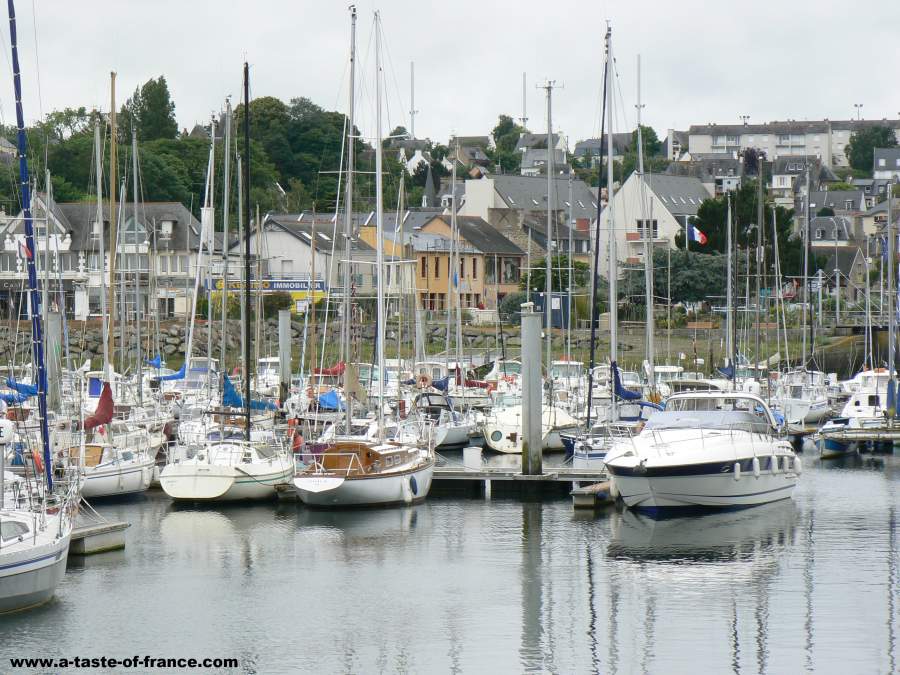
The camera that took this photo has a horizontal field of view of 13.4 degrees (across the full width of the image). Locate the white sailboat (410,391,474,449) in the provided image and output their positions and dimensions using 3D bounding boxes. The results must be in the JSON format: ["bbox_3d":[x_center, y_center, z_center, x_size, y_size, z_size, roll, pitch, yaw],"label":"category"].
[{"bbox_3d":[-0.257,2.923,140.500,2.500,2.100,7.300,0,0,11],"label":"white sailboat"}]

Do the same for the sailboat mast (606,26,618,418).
[{"bbox_3d":[4.847,-3.430,114.000,0.200,11.800,0.200,-1,0,0],"label":"sailboat mast"}]

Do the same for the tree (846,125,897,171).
[{"bbox_3d":[82.714,-37.089,750.000,9.800,9.400,9.500,0,0,0],"label":"tree"}]

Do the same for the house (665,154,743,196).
[{"bbox_3d":[37.807,-23.862,570.000,11.800,6.600,8.500,0,0,9],"label":"house"}]

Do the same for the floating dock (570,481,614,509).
[{"bbox_3d":[3.554,3.927,95.000,0.660,0.480,3.000,0,0,17],"label":"floating dock"}]

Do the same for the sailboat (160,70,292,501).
[{"bbox_3d":[-5.650,-1.462,103.000,2.750,11.800,8.200,0,0,14],"label":"sailboat"}]

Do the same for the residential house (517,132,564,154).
[{"bbox_3d":[17.049,-35.040,720.000,9.000,6.800,7.500,0,0,30],"label":"residential house"}]

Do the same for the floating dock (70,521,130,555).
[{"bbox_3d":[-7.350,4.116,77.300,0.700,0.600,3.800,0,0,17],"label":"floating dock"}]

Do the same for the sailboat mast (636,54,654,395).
[{"bbox_3d":[6.923,-3.921,135.000,0.200,11.800,0.200,-2,0,0],"label":"sailboat mast"}]

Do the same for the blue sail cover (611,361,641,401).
[{"bbox_3d":[4.959,1.215,108.000,0.350,1.050,2.900,0,0,17],"label":"blue sail cover"}]

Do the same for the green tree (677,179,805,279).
[{"bbox_3d":[26.603,-9.616,350.000,11.700,10.000,10.000,0,0,0],"label":"green tree"}]

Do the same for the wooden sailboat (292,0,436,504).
[{"bbox_3d":[-2.100,-2.151,100.800,2.700,13.000,8.600,0,0,17],"label":"wooden sailboat"}]

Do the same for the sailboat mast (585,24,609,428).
[{"bbox_3d":[4.082,-3.115,105.500,0.150,11.596,0.150,-1,-16,17],"label":"sailboat mast"}]

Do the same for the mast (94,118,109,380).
[{"bbox_3d":[-9.277,-1.863,102.250,0.150,7.930,0.150,-1,4,17],"label":"mast"}]

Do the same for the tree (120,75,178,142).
[{"bbox_3d":[-40.885,-30.749,520.000,8.000,9.800,7.500,0,0,0],"label":"tree"}]

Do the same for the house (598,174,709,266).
[{"bbox_3d":[21.239,-11.575,395.000,11.000,11.300,11.500,0,0,25],"label":"house"}]

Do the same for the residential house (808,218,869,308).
[{"bbox_3d":[44.104,-8.650,435.000,7.600,10.300,7.800,0,0,0],"label":"residential house"}]

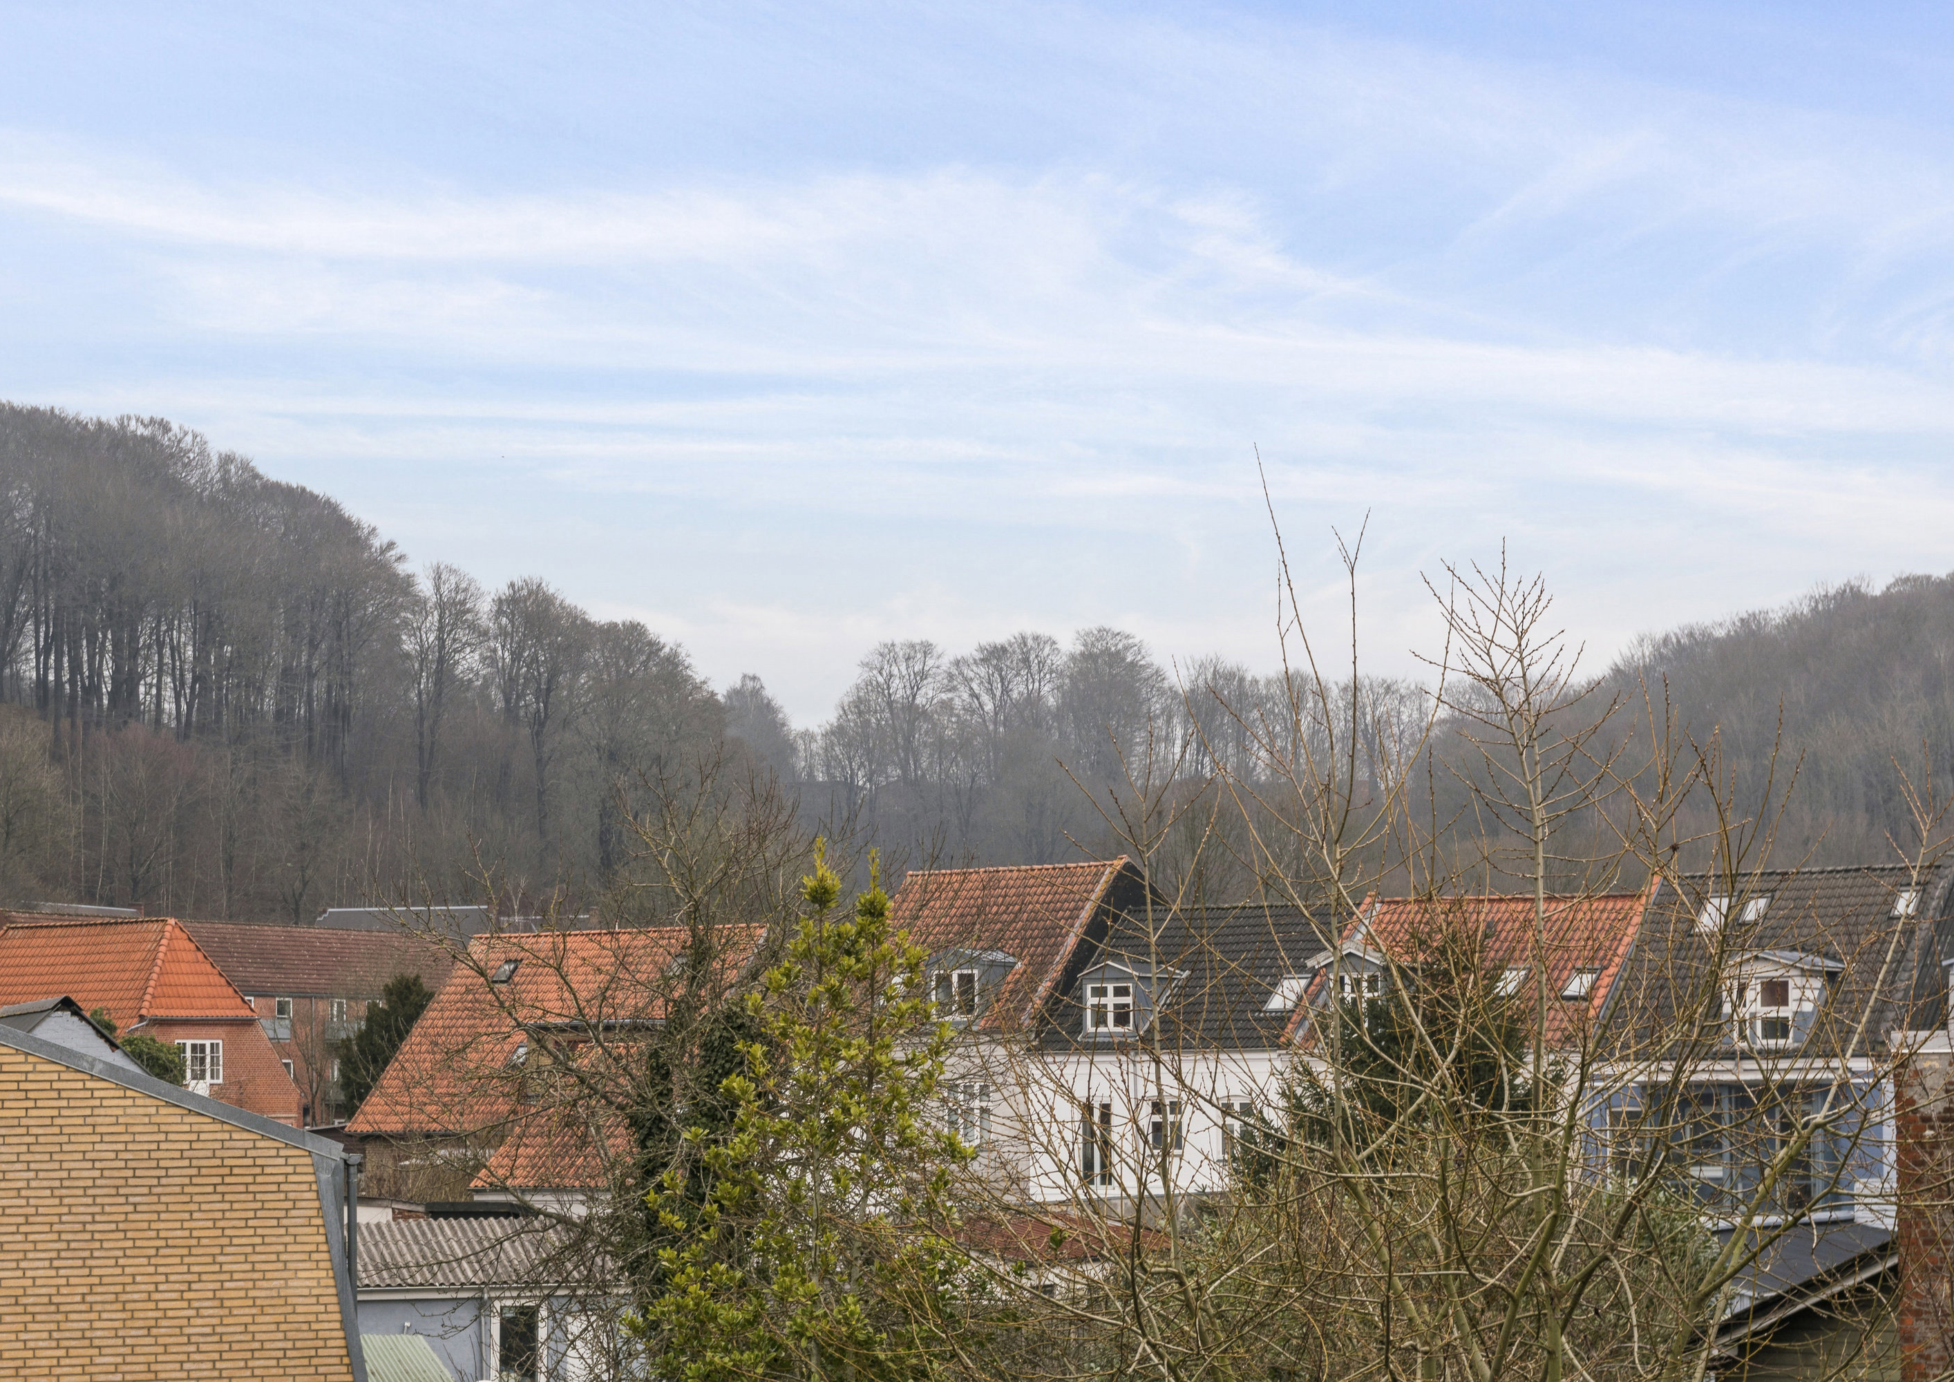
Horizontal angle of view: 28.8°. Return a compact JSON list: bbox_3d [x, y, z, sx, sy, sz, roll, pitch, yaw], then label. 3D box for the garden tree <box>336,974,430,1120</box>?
[{"bbox_3d":[-20.448,13.225,132.000,3.900,7.200,3.900,0,-3,0],"label":"garden tree"}]

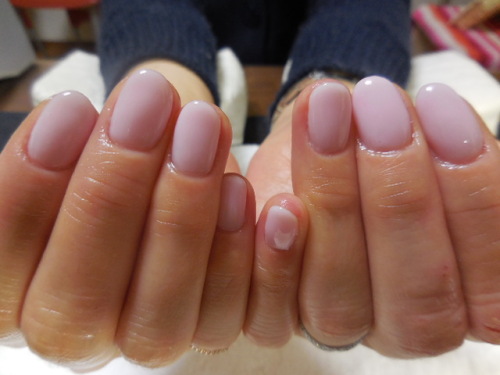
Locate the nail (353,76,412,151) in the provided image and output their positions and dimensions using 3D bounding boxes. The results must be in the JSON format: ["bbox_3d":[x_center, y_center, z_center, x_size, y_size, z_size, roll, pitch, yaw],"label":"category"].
[{"bbox_3d":[0.030,-0.017,0.083,0.011,0.017,0.004,-13,-10,19],"label":"nail"}]

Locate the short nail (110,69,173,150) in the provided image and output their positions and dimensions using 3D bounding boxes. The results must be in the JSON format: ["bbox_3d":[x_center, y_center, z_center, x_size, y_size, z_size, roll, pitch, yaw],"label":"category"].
[{"bbox_3d":[-0.024,-0.017,0.080,0.012,0.018,0.004,14,-8,-10],"label":"short nail"}]

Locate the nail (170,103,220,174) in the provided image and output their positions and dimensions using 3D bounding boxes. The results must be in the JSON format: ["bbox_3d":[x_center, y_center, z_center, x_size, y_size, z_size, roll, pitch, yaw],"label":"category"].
[{"bbox_3d":[-0.012,-0.011,0.082,0.011,0.017,0.004,7,-5,1],"label":"nail"}]

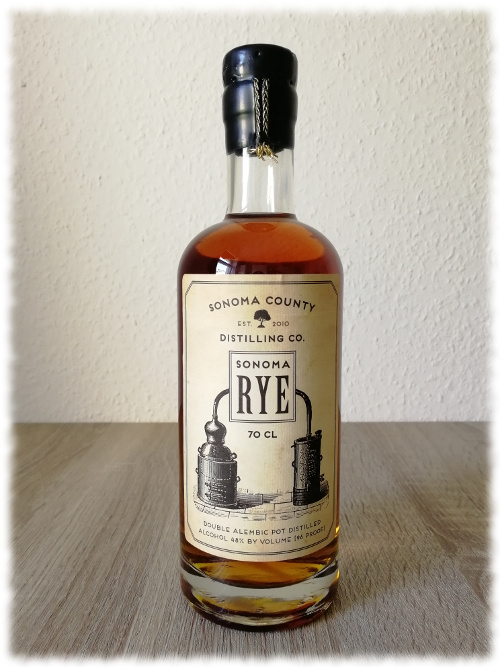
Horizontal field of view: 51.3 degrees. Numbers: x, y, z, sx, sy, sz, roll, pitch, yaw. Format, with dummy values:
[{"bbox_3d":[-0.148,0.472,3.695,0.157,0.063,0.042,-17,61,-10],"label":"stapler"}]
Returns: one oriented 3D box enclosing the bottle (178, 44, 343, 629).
[{"bbox_3d":[0.005,-0.001,0.261,0.082,0.265,0.082,0,4,1],"label":"bottle"}]

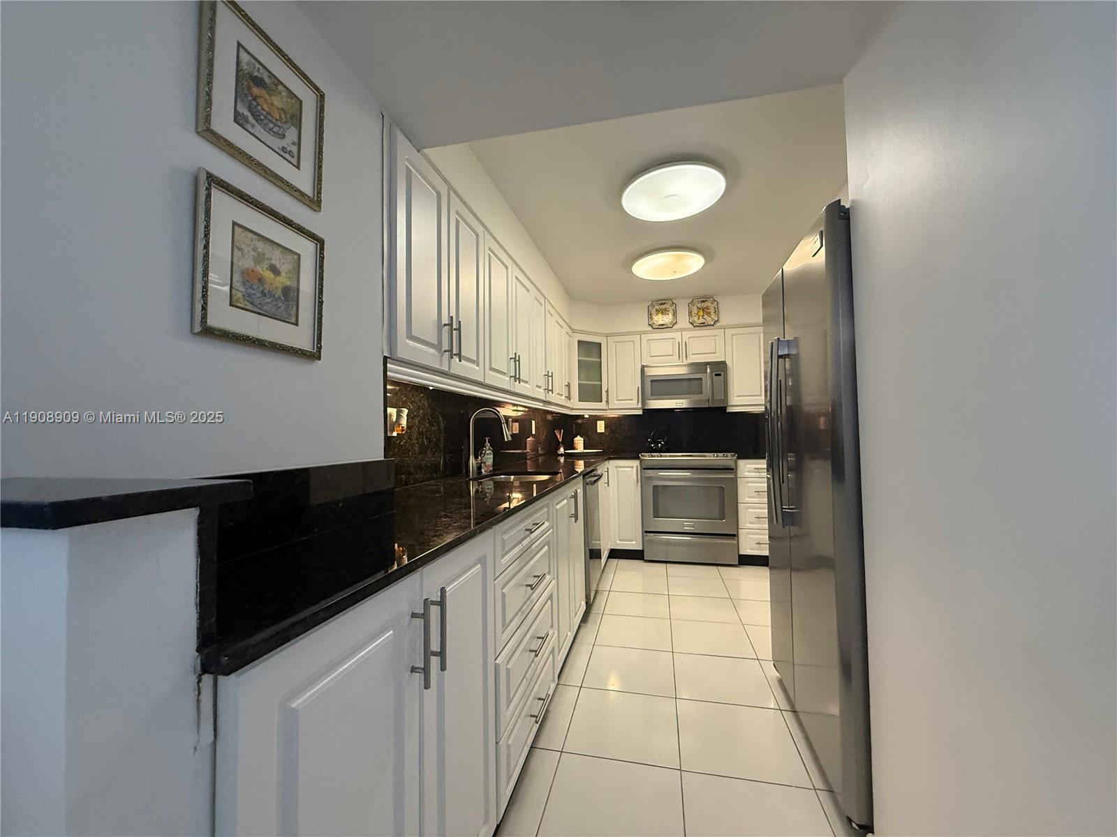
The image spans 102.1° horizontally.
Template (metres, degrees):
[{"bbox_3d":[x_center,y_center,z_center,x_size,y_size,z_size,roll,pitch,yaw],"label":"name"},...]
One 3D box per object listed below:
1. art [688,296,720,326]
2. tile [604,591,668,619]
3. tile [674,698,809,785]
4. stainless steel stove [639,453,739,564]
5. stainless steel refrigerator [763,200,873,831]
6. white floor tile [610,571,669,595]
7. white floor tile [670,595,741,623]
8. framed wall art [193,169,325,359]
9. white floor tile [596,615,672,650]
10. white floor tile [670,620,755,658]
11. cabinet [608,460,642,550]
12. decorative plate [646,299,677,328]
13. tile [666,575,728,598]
[{"bbox_3d":[1.335,-0.981,4.149,0.264,0.267,0.025,-1,-2,12],"label":"art"},{"bbox_3d":[0.517,1.214,2.939,0.403,0.010,0.403,-1,-2,12],"label":"tile"},{"bbox_3d":[0.651,1.178,1.662,0.403,0.010,0.403,-1,-2,12],"label":"tile"},{"bbox_3d":[1.154,0.769,4.090,0.780,0.922,0.710,-1,-2,12],"label":"stainless steel stove"},{"bbox_3d":[1.205,0.282,1.595,0.810,1.765,0.908,-1,-2,12],"label":"stainless steel refrigerator"},{"bbox_3d":[0.604,1.223,3.336,0.403,0.010,0.403,-1,-2,12],"label":"white floor tile"},{"bbox_3d":[0.913,1.206,2.852,0.403,0.010,0.403,-1,-2,12],"label":"white floor tile"},{"bbox_3d":[-0.563,-0.270,0.880,0.023,0.268,0.268,-1,-2,12],"label":"framed wall art"},{"bbox_3d":[0.429,1.204,2.542,0.403,0.010,0.403,-1,-2,12],"label":"white floor tile"},{"bbox_3d":[0.826,1.197,2.455,0.403,0.010,0.403,-1,-2,12],"label":"white floor tile"},{"bbox_3d":[0.649,0.763,4.206,0.268,0.768,0.580,-1,-2,12],"label":"cabinet"},{"bbox_3d":[0.975,-0.975,4.229,0.262,0.268,0.025,-1,-2,12],"label":"decorative plate"},{"bbox_3d":[1.001,1.215,3.249,0.403,0.010,0.403,-1,-2,12],"label":"tile"}]

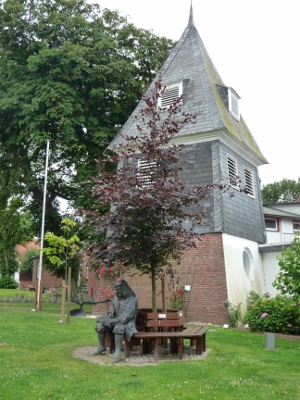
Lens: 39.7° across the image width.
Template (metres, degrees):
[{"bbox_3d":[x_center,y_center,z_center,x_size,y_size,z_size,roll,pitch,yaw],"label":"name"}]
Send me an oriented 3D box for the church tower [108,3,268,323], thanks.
[{"bbox_3d":[1.742,-2.268,17.735,5.464,13.812,5.464,-5,-12,32],"label":"church tower"}]

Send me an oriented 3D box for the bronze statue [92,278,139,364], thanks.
[{"bbox_3d":[-0.628,2.285,8.055,0.760,1.410,0.970,-8,-14,43],"label":"bronze statue"}]

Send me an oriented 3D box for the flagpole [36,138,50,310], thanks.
[{"bbox_3d":[-4.470,0.917,17.498,0.090,7.200,0.090,1,-10,0],"label":"flagpole"}]

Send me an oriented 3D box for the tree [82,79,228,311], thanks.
[{"bbox_3d":[0.076,0.200,9.082,3.100,5.900,3.000,1,-10,0],"label":"tree"}]

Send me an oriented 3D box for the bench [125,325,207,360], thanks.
[{"bbox_3d":[0.133,2.728,8.640,2.320,0.770,2.030,4,-10,-15],"label":"bench"}]

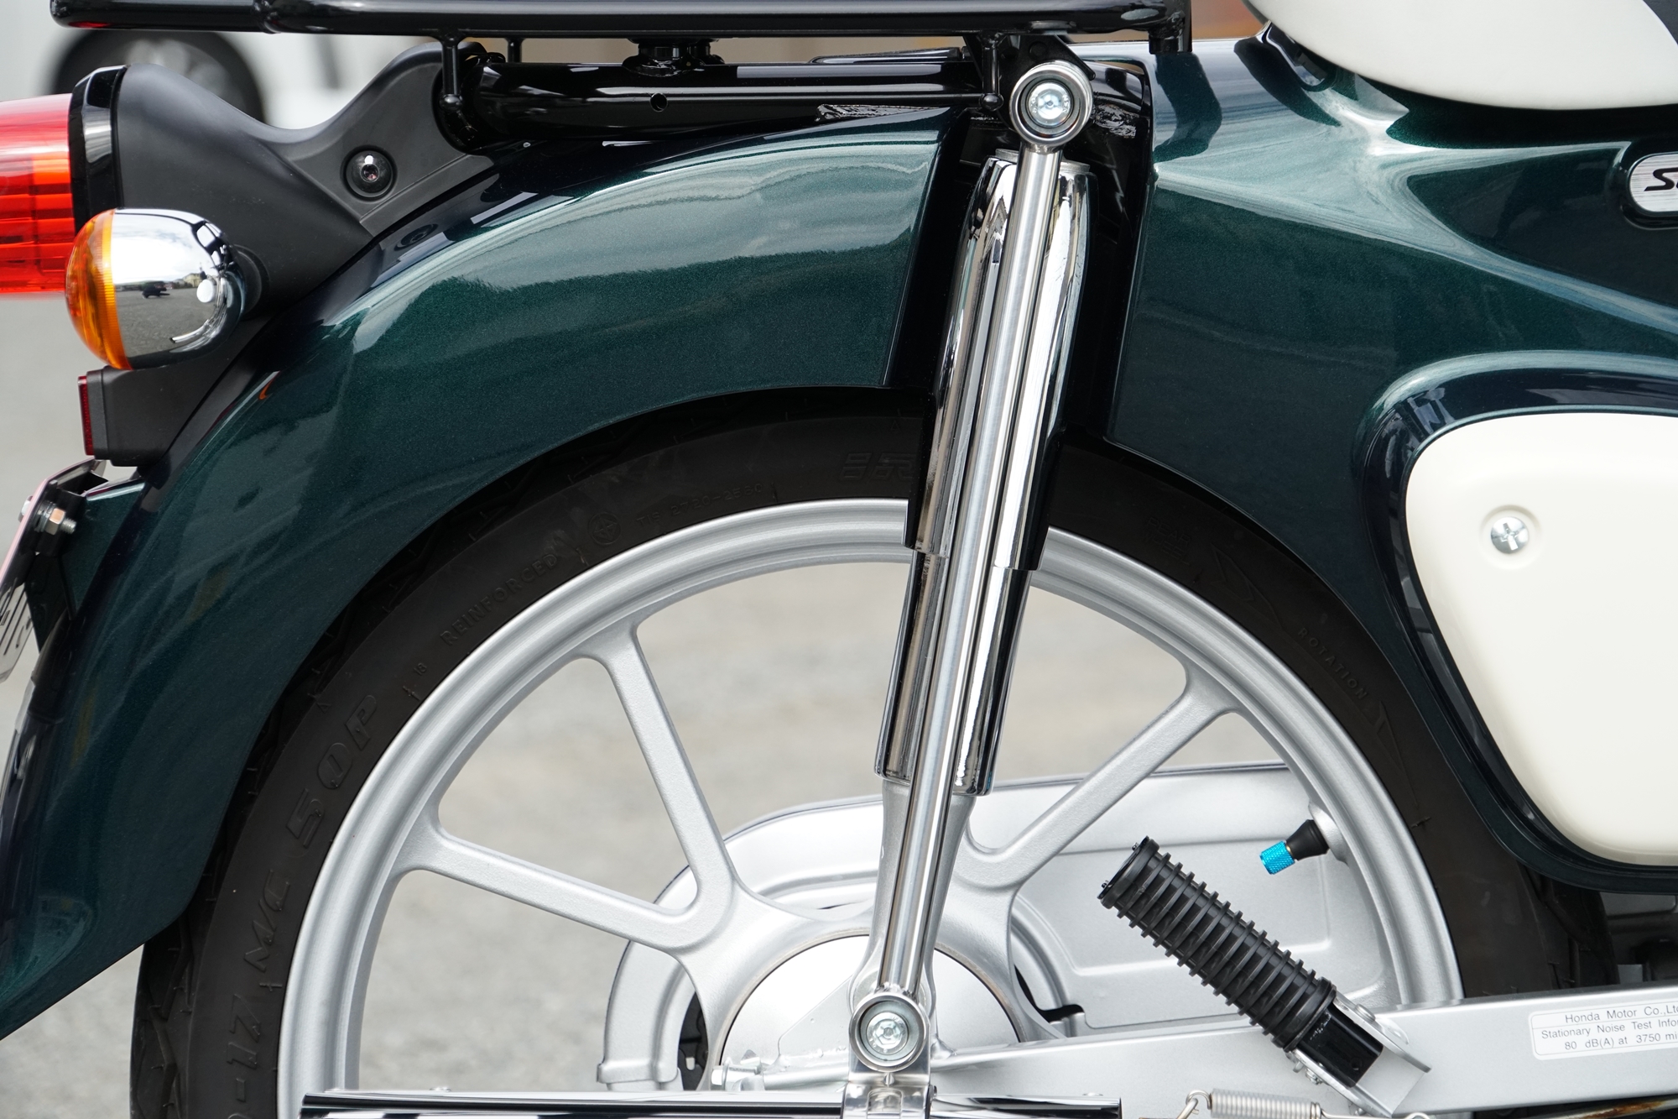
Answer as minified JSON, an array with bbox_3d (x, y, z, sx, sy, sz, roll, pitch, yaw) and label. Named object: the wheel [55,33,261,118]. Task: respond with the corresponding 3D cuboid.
[{"bbox_3d":[-1.997,-1.291,21.500,0.620,0.620,0.200,0,5,-3],"label":"wheel"}]

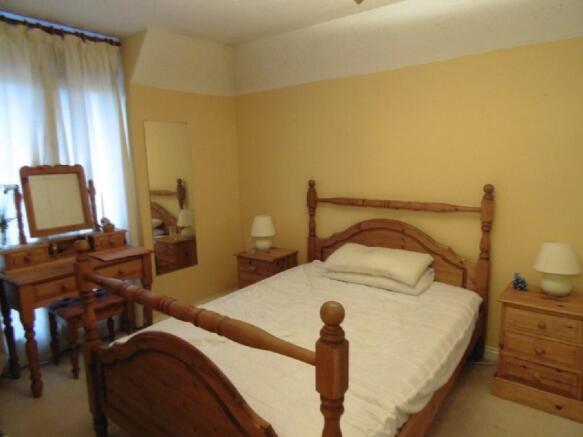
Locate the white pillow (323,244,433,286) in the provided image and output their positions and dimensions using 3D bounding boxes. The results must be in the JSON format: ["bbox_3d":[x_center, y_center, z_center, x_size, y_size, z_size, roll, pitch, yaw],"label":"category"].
[{"bbox_3d":[0.634,0.313,2.729,0.710,0.135,0.420,6,26,38],"label":"white pillow"}]

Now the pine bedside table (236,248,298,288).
[{"bbox_3d":[-0.211,0.608,3.414,0.420,0.585,0.375,6,12,38],"label":"pine bedside table"}]

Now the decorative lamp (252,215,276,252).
[{"bbox_3d":[-0.278,0.127,3.492,0.225,0.335,0.225,-1,10,0],"label":"decorative lamp"}]

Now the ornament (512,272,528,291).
[{"bbox_3d":[1.452,0.398,2.345,0.082,0.100,0.060,6,12,38],"label":"ornament"}]

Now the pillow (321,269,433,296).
[{"bbox_3d":[0.631,0.396,2.753,0.730,0.125,0.410,6,15,38],"label":"pillow"}]

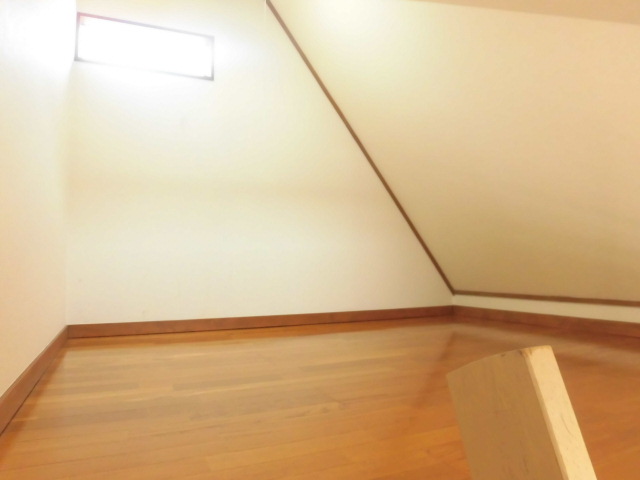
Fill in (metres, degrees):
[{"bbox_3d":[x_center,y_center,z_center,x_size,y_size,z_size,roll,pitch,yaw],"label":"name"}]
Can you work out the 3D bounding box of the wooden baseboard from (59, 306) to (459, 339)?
[{"bbox_3d":[-0.143,0.496,2.771,2.497,0.075,0.018,1,-5,-25],"label":"wooden baseboard"}]

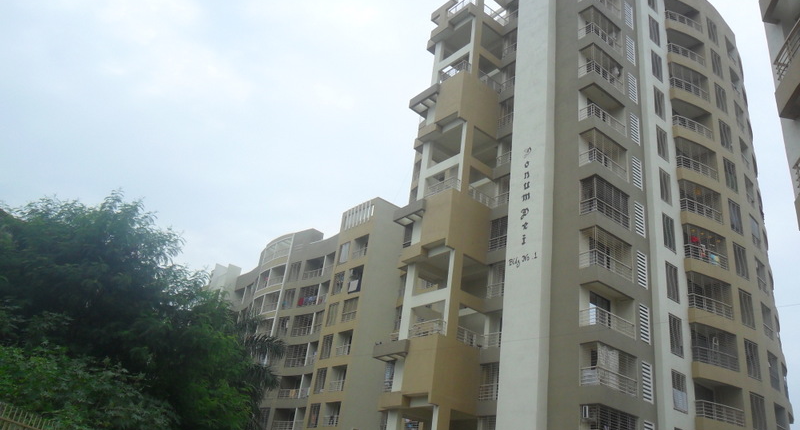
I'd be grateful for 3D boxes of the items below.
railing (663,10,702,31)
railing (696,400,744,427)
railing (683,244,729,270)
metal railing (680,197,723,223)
[{"bbox_3d":[19.703,-13.272,43.086,3.272,0.760,0.398,17,-26,-20],"label":"railing"},{"bbox_3d":[16.719,10.324,32.407,3.272,0.760,0.398,17,-26,-20],"label":"railing"},{"bbox_3d":[17.715,2.450,35.970,3.272,0.760,0.398,17,-26,-20],"label":"railing"},{"bbox_3d":[18.047,-0.182,37.162,3.272,0.760,0.398,17,-26,-20],"label":"metal railing"}]

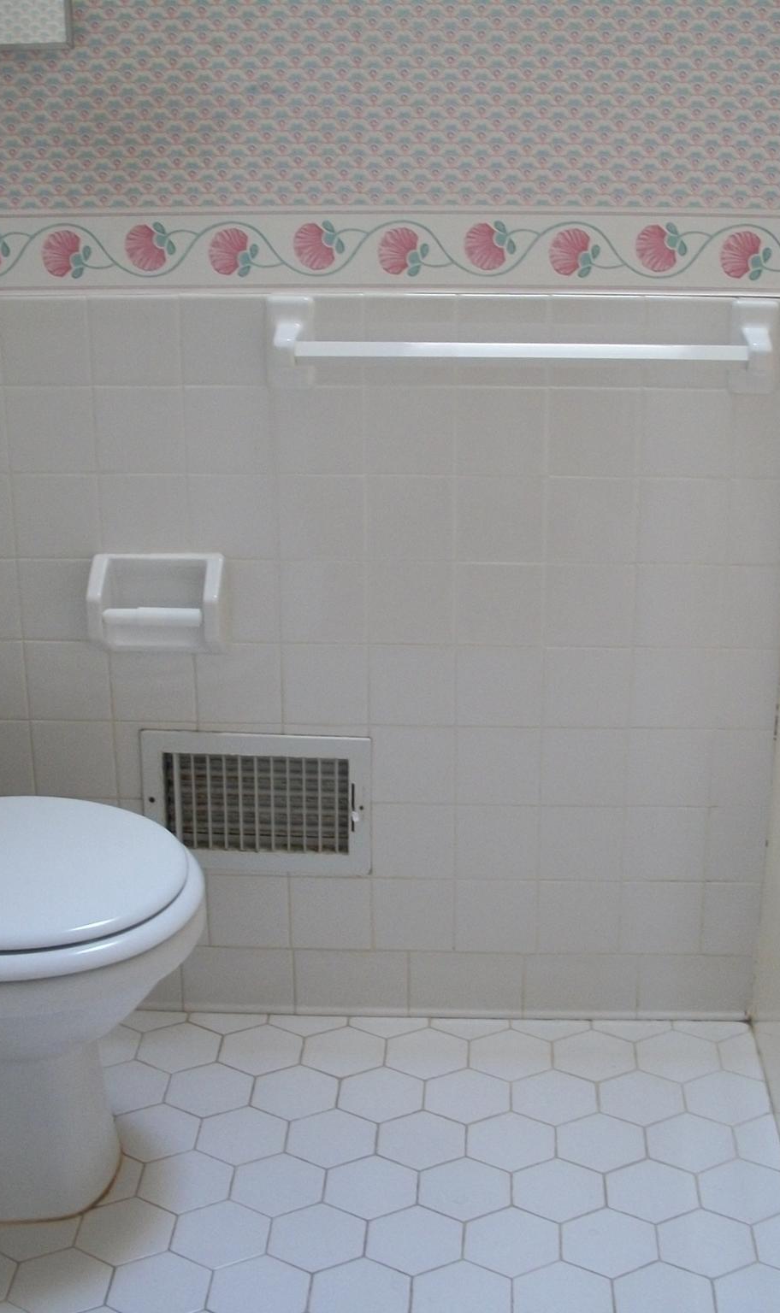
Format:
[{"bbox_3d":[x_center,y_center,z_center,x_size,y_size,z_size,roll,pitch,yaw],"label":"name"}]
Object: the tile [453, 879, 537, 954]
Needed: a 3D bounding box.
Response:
[{"bbox_3d":[0.140,0.343,2.344,0.108,0.108,0.009,1,21,3],"label":"tile"}]

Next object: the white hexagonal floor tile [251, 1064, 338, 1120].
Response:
[{"bbox_3d":[-0.121,0.554,2.236,0.108,0.010,0.125,1,20,4],"label":"white hexagonal floor tile"}]

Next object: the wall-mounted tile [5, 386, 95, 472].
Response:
[{"bbox_3d":[-0.412,-0.278,2.153,0.108,0.108,0.009,1,20,3],"label":"wall-mounted tile"}]

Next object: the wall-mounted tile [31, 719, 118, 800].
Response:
[{"bbox_3d":[-0.407,0.134,2.318,0.108,0.107,0.009,1,20,4],"label":"wall-mounted tile"}]

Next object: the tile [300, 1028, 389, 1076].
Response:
[{"bbox_3d":[-0.059,0.521,2.314,0.106,0.009,0.122,1,20,3],"label":"tile"}]

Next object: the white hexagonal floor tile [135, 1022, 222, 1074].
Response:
[{"bbox_3d":[-0.279,0.518,2.327,0.106,0.009,0.122,1,20,3],"label":"white hexagonal floor tile"}]

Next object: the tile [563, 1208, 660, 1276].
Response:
[{"bbox_3d":[0.241,0.649,1.948,0.106,0.009,0.122,1,20,3],"label":"tile"}]

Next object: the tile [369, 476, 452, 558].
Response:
[{"bbox_3d":[0.025,-0.170,2.166,0.108,0.108,0.009,1,20,3],"label":"tile"}]

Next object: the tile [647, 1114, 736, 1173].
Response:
[{"bbox_3d":[0.364,0.593,2.135,0.107,0.009,0.123,0,20,3],"label":"tile"}]

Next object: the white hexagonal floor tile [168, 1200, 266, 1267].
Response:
[{"bbox_3d":[-0.187,0.650,1.981,0.108,0.009,0.125,1,20,3],"label":"white hexagonal floor tile"}]

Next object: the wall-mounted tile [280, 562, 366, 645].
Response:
[{"bbox_3d":[-0.082,-0.068,2.212,0.108,0.108,0.009,1,20,3],"label":"wall-mounted tile"}]

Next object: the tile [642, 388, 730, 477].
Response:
[{"bbox_3d":[0.352,-0.265,2.109,0.108,0.108,0.009,1,20,3],"label":"tile"}]

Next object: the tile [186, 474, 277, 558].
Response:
[{"bbox_3d":[-0.193,-0.173,2.178,0.108,0.108,0.009,1,20,3],"label":"tile"}]

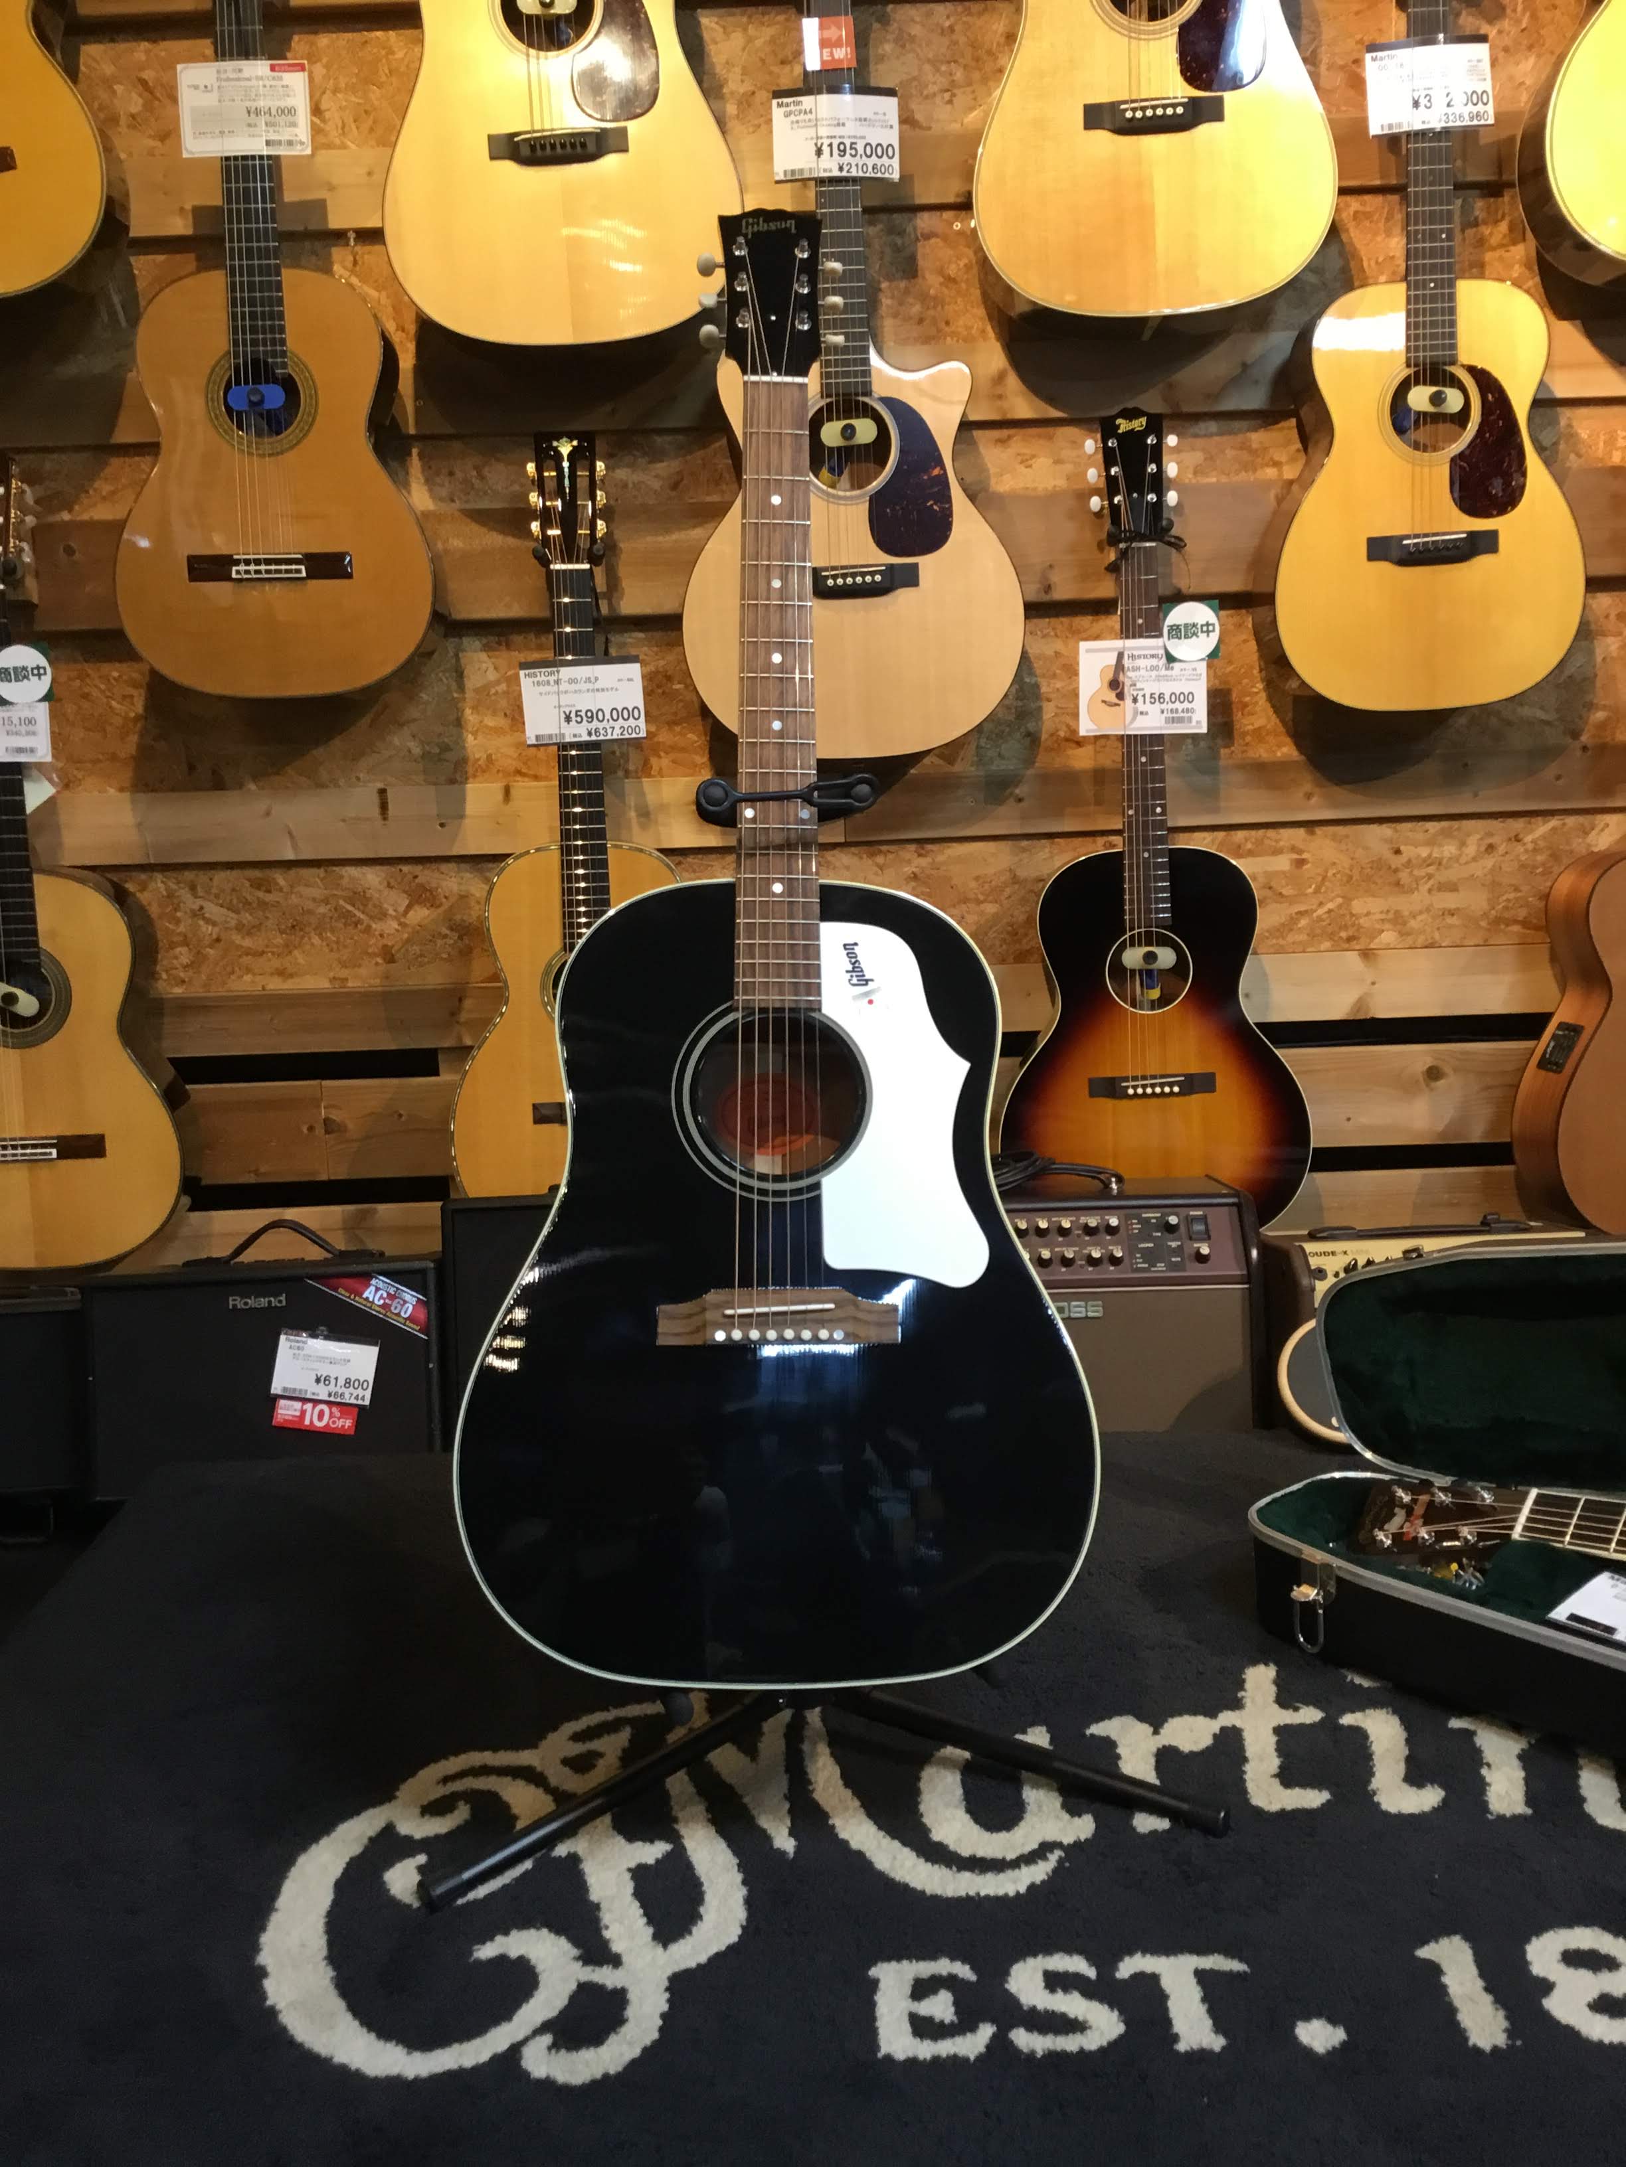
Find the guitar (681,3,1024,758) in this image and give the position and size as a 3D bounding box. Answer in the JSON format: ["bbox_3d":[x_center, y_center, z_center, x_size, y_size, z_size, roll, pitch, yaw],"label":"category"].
[{"bbox_3d":[0.033,-0.881,2.198,0.392,1.018,0.130,-3,8,0],"label":"guitar"}]

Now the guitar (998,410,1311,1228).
[{"bbox_3d":[0.398,-0.298,2.361,0.377,0.998,0.125,-3,9,1],"label":"guitar"}]

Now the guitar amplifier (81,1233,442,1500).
[{"bbox_3d":[-0.594,0.327,2.232,0.379,0.262,0.270,-2,-1,-3],"label":"guitar amplifier"}]

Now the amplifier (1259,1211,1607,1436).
[{"bbox_3d":[0.658,0.315,2.045,0.362,0.295,0.255,-2,6,0],"label":"amplifier"}]

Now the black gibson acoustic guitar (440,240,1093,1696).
[{"bbox_3d":[-0.022,-0.123,1.329,0.410,1.020,0.135,0,-9,0],"label":"black gibson acoustic guitar"}]

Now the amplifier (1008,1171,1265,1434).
[{"bbox_3d":[0.272,0.282,2.135,0.389,0.318,0.275,-2,3,3],"label":"amplifier"}]

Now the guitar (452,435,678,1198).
[{"bbox_3d":[-0.272,-0.281,2.356,0.360,0.970,0.122,-2,10,0],"label":"guitar"}]

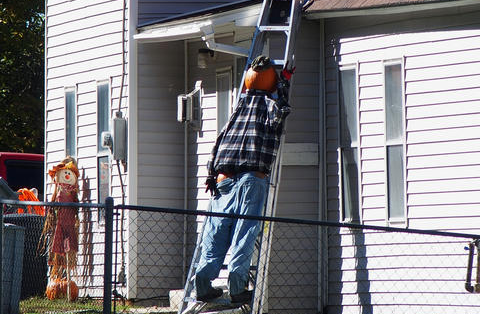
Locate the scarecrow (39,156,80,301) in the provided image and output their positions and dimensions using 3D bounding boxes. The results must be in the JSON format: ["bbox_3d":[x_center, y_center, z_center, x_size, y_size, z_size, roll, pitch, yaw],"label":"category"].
[{"bbox_3d":[-1.692,0.674,39.200,0.400,1.370,0.270,0,-1,0],"label":"scarecrow"}]

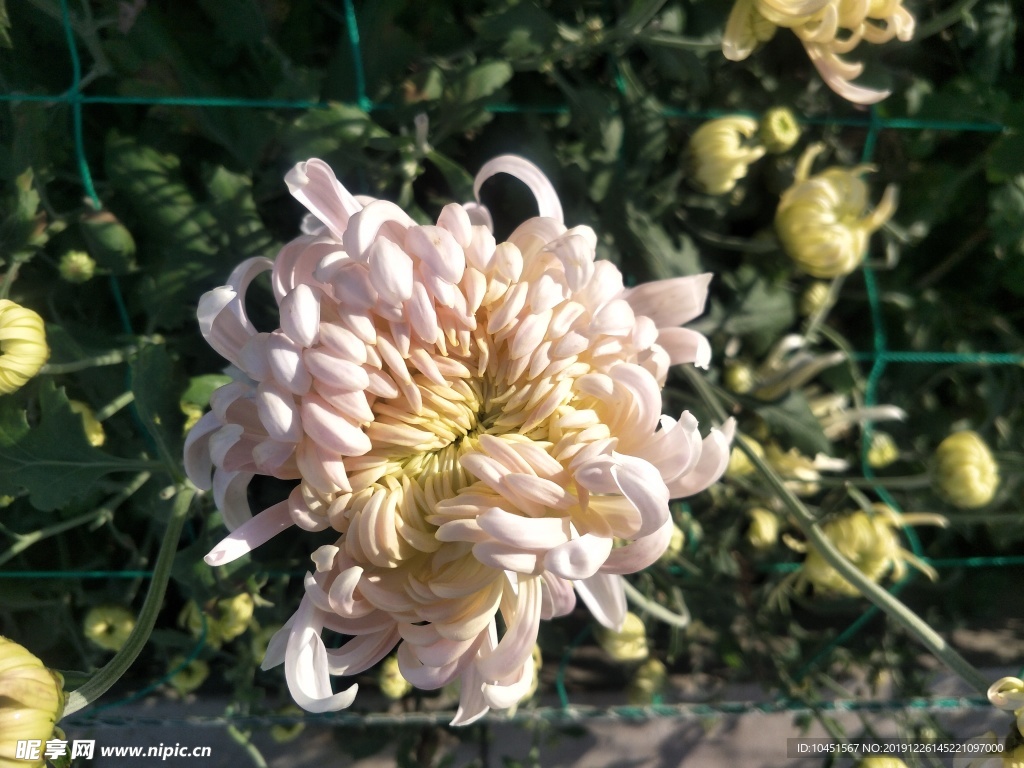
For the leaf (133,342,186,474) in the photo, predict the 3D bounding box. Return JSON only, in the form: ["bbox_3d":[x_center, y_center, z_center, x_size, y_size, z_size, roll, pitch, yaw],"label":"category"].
[{"bbox_3d":[-0.160,0.012,0.320,0.023,0.059,0.013,-15,18,-6],"label":"leaf"}]

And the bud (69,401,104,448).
[{"bbox_3d":[-0.210,0.019,0.350,0.019,0.021,0.019,0,30,0],"label":"bud"}]

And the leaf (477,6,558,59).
[{"bbox_3d":[0.003,-0.208,0.420,0.049,0.033,0.024,0,32,0],"label":"leaf"}]

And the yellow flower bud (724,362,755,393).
[{"bbox_3d":[0.115,-0.003,0.360,0.015,0.017,0.015,0,30,0],"label":"yellow flower bud"}]

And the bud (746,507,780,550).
[{"bbox_3d":[0.135,0.077,0.380,0.018,0.022,0.018,0,30,0],"label":"bud"}]

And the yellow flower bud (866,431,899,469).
[{"bbox_3d":[0.203,0.036,0.390,0.018,0.018,0.020,0,24,-6],"label":"yellow flower bud"}]

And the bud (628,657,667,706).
[{"bbox_3d":[0.078,0.172,0.410,0.021,0.024,0.021,0,30,0],"label":"bud"}]

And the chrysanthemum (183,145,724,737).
[{"bbox_3d":[-0.018,0.019,0.245,0.186,0.188,0.115,0,-14,0],"label":"chrysanthemum"}]

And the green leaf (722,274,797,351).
[{"bbox_3d":[0.139,-0.040,0.400,0.041,0.045,0.019,0,23,0],"label":"green leaf"}]

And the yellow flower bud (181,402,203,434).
[{"bbox_3d":[-0.166,0.018,0.370,0.017,0.019,0.017,0,45,0],"label":"yellow flower bud"}]

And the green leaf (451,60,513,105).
[{"bbox_3d":[-0.016,-0.157,0.370,0.035,0.010,0.021,-31,65,-16],"label":"green leaf"}]

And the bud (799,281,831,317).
[{"bbox_3d":[0.153,-0.043,0.360,0.017,0.018,0.017,0,30,0],"label":"bud"}]

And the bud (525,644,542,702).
[{"bbox_3d":[0.005,0.163,0.400,0.026,0.029,0.026,0,45,0],"label":"bud"}]

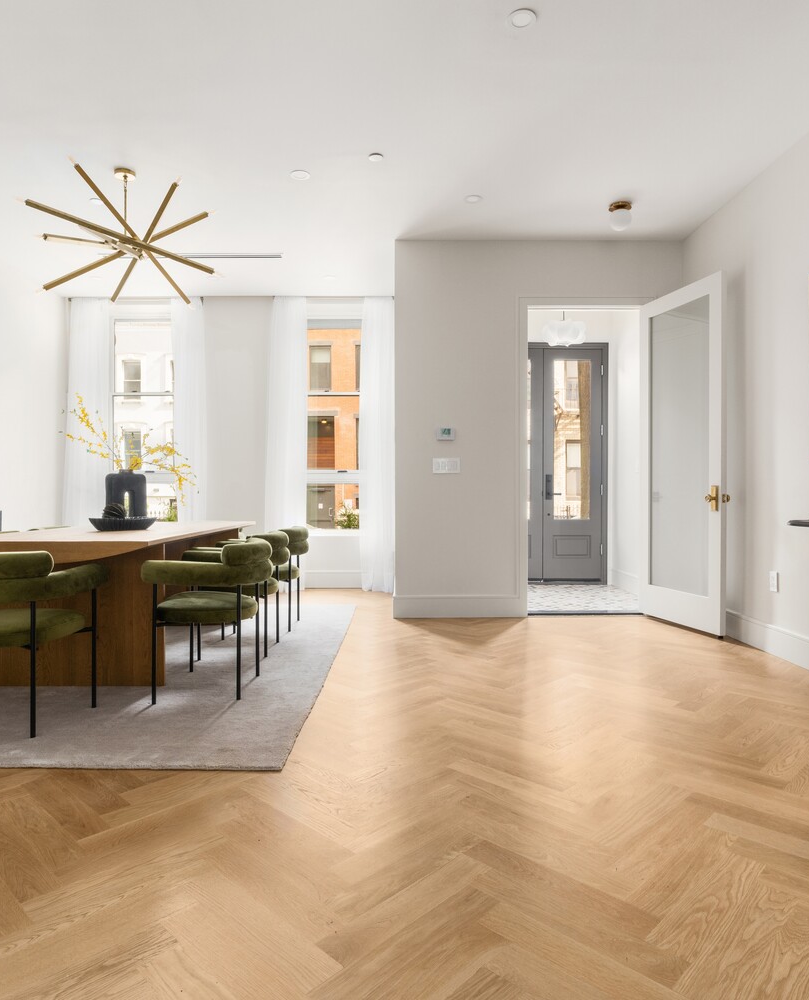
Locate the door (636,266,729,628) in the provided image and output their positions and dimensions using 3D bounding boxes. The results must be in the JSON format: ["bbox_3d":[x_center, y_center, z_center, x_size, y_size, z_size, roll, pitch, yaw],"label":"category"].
[{"bbox_3d":[2.026,-0.312,4.909,0.049,2.447,0.842,0,1,-17],"label":"door"}]

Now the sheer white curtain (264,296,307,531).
[{"bbox_3d":[-1.187,-0.543,6.602,0.419,2.886,0.128,0,1,-1],"label":"sheer white curtain"}]

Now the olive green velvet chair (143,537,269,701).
[{"bbox_3d":[-0.944,0.565,3.347,0.542,0.745,0.670,0,1,-1],"label":"olive green velvet chair"}]

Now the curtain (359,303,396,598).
[{"bbox_3d":[-0.268,-0.562,6.570,0.355,2.920,0.120,0,0,-1],"label":"curtain"}]

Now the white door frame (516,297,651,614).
[{"bbox_3d":[1.429,-0.343,5.280,1.070,2.495,0.140,0,0,-1],"label":"white door frame"}]

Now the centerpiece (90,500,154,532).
[{"bbox_3d":[-1.636,0.095,3.860,0.355,0.154,0.355,0,0,-1],"label":"centerpiece"}]

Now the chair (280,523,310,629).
[{"bbox_3d":[-0.968,0.547,4.893,0.542,0.745,0.670,0,1,-1],"label":"chair"}]

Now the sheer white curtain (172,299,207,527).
[{"bbox_3d":[-2.129,-0.543,6.593,0.379,2.886,0.128,0,1,-1],"label":"sheer white curtain"}]

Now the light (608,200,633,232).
[{"bbox_3d":[1.461,-1.910,4.517,0.160,0.206,0.160,0,0,-1],"label":"light"}]

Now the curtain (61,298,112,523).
[{"bbox_3d":[-3.119,-0.562,6.530,0.500,2.920,0.120,0,0,-1],"label":"curtain"}]

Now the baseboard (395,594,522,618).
[{"bbox_3d":[0.426,0.837,5.245,1.034,0.177,0.022,0,1,-1],"label":"baseboard"}]

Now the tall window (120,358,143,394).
[{"bbox_3d":[-11.865,-5.275,29.000,0.930,1.850,0.200,0,0,-1],"label":"tall window"}]

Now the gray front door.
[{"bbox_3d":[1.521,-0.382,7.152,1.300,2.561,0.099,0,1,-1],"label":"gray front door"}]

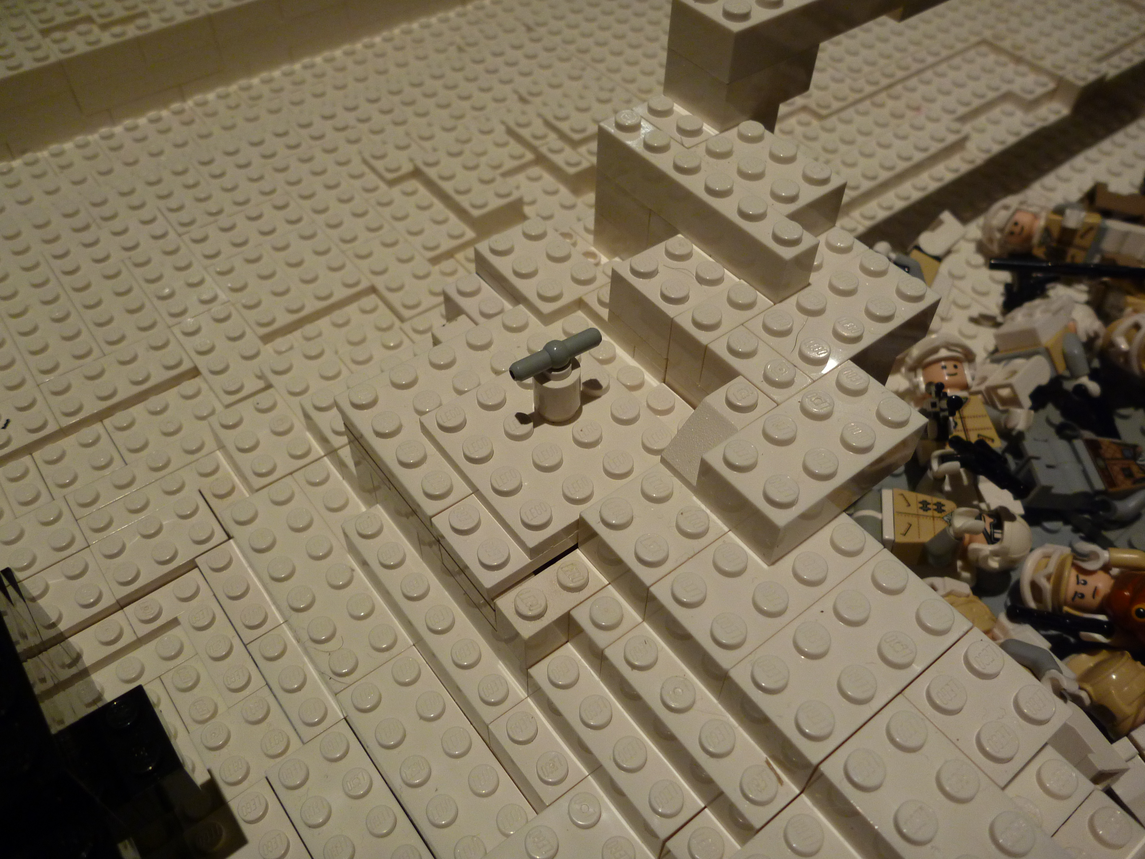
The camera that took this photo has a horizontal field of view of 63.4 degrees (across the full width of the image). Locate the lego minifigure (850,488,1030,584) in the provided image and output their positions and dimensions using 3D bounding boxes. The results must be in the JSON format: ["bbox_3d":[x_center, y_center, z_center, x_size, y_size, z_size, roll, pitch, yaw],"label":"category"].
[{"bbox_3d":[0.075,0.022,0.197,0.041,0.014,0.023,5,41,3],"label":"lego minifigure"}]

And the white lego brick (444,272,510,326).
[{"bbox_3d":[-0.017,-0.022,0.186,0.008,0.011,0.020,-30,57,-24],"label":"white lego brick"}]

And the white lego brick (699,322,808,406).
[{"bbox_3d":[0.029,-0.008,0.149,0.008,0.011,0.016,-31,57,-24],"label":"white lego brick"}]

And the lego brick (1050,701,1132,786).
[{"bbox_3d":[0.070,0.044,0.128,0.007,0.009,0.010,-31,58,-24],"label":"lego brick"}]

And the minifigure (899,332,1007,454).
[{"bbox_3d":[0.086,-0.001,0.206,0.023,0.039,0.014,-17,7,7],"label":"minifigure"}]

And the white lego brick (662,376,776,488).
[{"bbox_3d":[0.022,0.000,0.142,0.016,0.011,0.008,-31,57,-24],"label":"white lego brick"}]

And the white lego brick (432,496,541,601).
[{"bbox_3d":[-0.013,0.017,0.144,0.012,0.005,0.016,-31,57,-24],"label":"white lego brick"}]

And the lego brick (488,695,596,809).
[{"bbox_3d":[-0.006,0.053,0.148,0.008,0.011,0.016,-31,57,-24],"label":"lego brick"}]

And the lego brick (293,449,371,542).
[{"bbox_3d":[-0.047,0.018,0.190,0.008,0.011,0.026,-30,57,-24],"label":"lego brick"}]

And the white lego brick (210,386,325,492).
[{"bbox_3d":[-0.065,0.004,0.201,0.016,0.011,0.024,-30,57,-24],"label":"white lego brick"}]

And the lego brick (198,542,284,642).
[{"bbox_3d":[-0.067,0.033,0.187,0.008,0.008,0.024,-30,57,-24],"label":"lego brick"}]

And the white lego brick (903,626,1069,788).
[{"bbox_3d":[0.054,0.038,0.125,0.016,0.011,0.016,-31,58,-24],"label":"white lego brick"}]

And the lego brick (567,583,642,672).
[{"bbox_3d":[0.005,0.031,0.143,0.008,0.011,0.008,-30,57,-24],"label":"lego brick"}]

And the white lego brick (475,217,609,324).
[{"bbox_3d":[-0.006,-0.032,0.182,0.016,0.005,0.024,-30,57,-24],"label":"white lego brick"}]

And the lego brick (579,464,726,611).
[{"bbox_3d":[0.012,0.016,0.142,0.016,0.011,0.016,-31,58,-24],"label":"lego brick"}]

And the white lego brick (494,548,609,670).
[{"bbox_3d":[-0.003,0.027,0.145,0.016,0.011,0.008,-31,58,-24],"label":"white lego brick"}]

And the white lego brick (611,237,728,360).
[{"bbox_3d":[0.018,-0.024,0.162,0.016,0.011,0.016,-31,57,-24],"label":"white lego brick"}]

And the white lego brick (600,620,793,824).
[{"bbox_3d":[0.017,0.043,0.133,0.008,0.011,0.032,-30,57,-24],"label":"white lego brick"}]

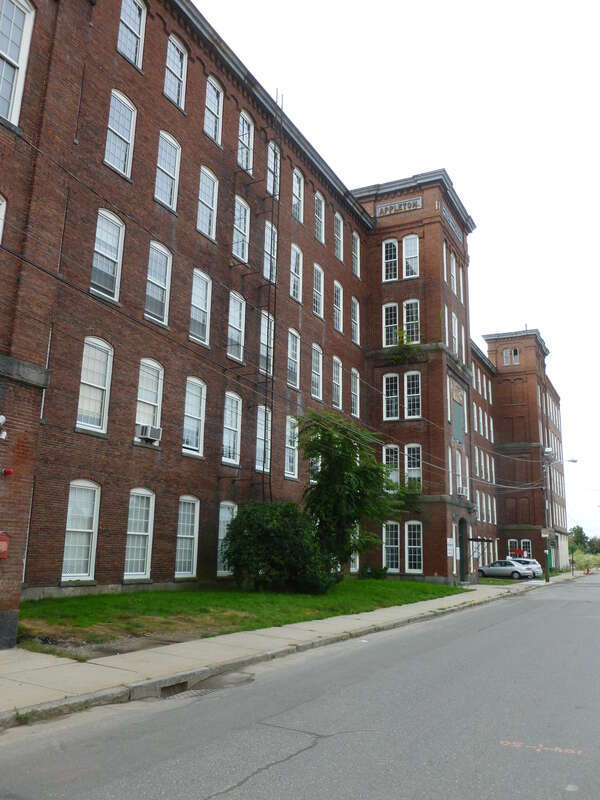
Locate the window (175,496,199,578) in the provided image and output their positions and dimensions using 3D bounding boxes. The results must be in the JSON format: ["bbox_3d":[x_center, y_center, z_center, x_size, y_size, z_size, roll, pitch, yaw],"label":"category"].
[{"bbox_3d":[-4.017,4.803,22.892,0.180,2.842,1.189,-6,-15,28],"label":"window"}]

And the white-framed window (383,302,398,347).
[{"bbox_3d":[5.238,-4.230,37.177,0.966,2.681,0.160,-6,-15,28],"label":"white-framed window"}]

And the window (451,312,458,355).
[{"bbox_3d":[9.523,-4.027,39.980,0.180,2.726,1.102,-6,-15,28],"label":"window"}]

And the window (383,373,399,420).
[{"bbox_3d":[5.476,-0.186,38.714,0.992,2.879,0.160,-5,-15,28],"label":"window"}]

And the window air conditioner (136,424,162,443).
[{"bbox_3d":[-5.003,1.114,21.471,0.550,0.370,0.570,-6,-15,28],"label":"window air conditioner"}]

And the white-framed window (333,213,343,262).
[{"bbox_3d":[2.138,-9.022,35.810,0.160,2.730,1.162,-6,-15,28],"label":"white-framed window"}]

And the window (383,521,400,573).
[{"bbox_3d":[5.128,8.216,36.166,1.000,2.806,0.150,-6,-15,28],"label":"window"}]

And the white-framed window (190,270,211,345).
[{"bbox_3d":[-3.776,-3.583,24.795,0.150,2.866,1.142,-6,-15,28],"label":"white-framed window"}]

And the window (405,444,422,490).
[{"bbox_3d":[6.541,3.925,37.118,0.985,2.854,0.160,-5,-15,28],"label":"window"}]

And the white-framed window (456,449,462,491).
[{"bbox_3d":[9.344,4.430,38.129,0.160,2.744,1.078,-6,-15,28],"label":"white-framed window"}]

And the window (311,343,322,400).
[{"bbox_3d":[0.876,-1.477,33.233,0.160,2.853,1.145,-6,-15,28],"label":"window"}]

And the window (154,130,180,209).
[{"bbox_3d":[-4.862,-8.424,23.827,0.160,2.856,1.145,-6,-15,28],"label":"window"}]

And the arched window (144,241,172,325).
[{"bbox_3d":[-4.773,-3.960,21.888,0.160,2.805,1.162,-6,-15,28],"label":"arched window"}]

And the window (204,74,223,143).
[{"bbox_3d":[-3.589,-11.990,26.732,0.160,2.781,1.201,-5,-15,28],"label":"window"}]

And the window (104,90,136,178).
[{"bbox_3d":[-5.804,-8.601,20.896,0.160,2.773,1.162,-6,-15,28],"label":"window"}]

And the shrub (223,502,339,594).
[{"bbox_3d":[-0.550,5.319,23.302,3.150,2.898,4.410,-6,-15,28],"label":"shrub"}]

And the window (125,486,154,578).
[{"bbox_3d":[-5.168,4.267,20.762,0.160,2.837,1.188,-5,-15,28],"label":"window"}]

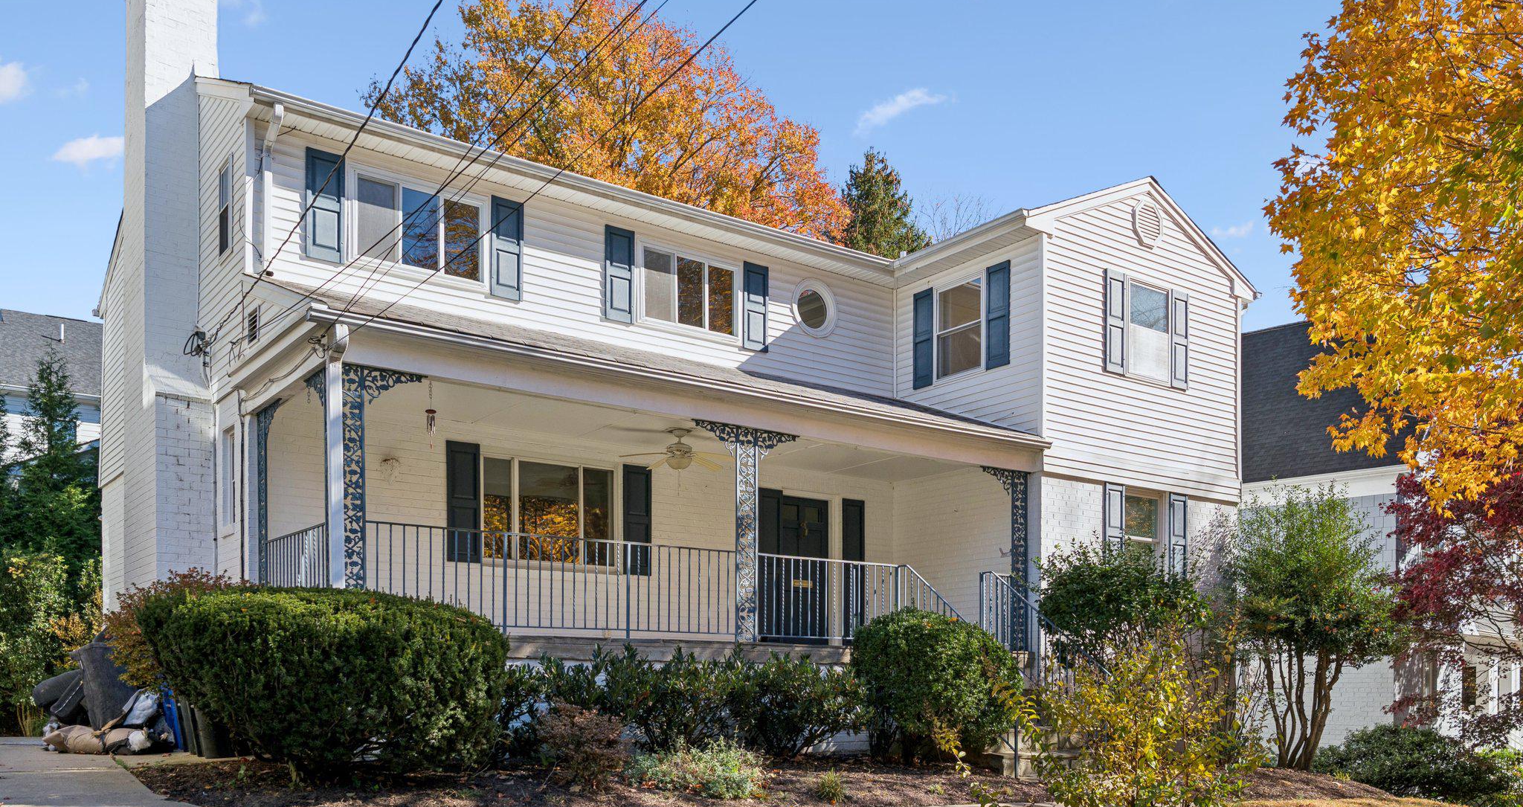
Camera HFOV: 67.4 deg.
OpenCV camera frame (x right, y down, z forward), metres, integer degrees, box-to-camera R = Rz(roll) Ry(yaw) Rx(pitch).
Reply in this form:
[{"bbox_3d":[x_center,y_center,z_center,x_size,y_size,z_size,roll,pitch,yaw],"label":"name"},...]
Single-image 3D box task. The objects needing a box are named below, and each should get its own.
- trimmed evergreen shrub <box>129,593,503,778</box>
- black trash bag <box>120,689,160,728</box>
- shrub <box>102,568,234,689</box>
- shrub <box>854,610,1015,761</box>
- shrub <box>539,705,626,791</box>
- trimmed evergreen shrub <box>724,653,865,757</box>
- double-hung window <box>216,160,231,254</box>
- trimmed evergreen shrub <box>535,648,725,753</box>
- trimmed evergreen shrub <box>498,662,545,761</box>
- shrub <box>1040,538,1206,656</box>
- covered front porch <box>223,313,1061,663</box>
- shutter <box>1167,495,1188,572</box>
[{"bbox_3d":[-3.245,2.055,8.500,2.350,1.300,1.450,5,-9,-35],"label":"trimmed evergreen shrub"},{"bbox_3d":[-7.076,3.473,13.000,0.440,0.430,0.400,2,-8,-17],"label":"black trash bag"},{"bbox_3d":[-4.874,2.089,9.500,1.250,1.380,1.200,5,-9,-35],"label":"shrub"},{"bbox_3d":[1.895,3.060,12.500,1.650,1.550,1.600,0,-7,0],"label":"shrub"},{"bbox_3d":[-1.400,2.671,8.900,0.680,0.680,0.660,0,-7,0],"label":"shrub"},{"bbox_3d":[0.345,3.294,12.500,1.350,1.100,1.150,5,-9,-36],"label":"trimmed evergreen shrub"},{"bbox_3d":[-5.859,-2.140,12.450,0.120,0.950,0.600,6,-9,-37],"label":"double-hung window"},{"bbox_3d":[-1.287,2.997,11.600,1.750,1.050,1.150,5,-9,-36],"label":"trimmed evergreen shrub"},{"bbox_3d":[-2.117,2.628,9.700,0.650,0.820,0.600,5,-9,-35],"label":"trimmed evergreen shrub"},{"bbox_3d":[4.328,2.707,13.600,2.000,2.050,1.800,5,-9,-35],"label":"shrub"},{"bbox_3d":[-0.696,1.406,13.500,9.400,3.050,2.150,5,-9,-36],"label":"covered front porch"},{"bbox_3d":[5.680,1.862,15.600,0.375,1.250,0.050,5,-9,-35],"label":"shutter"}]

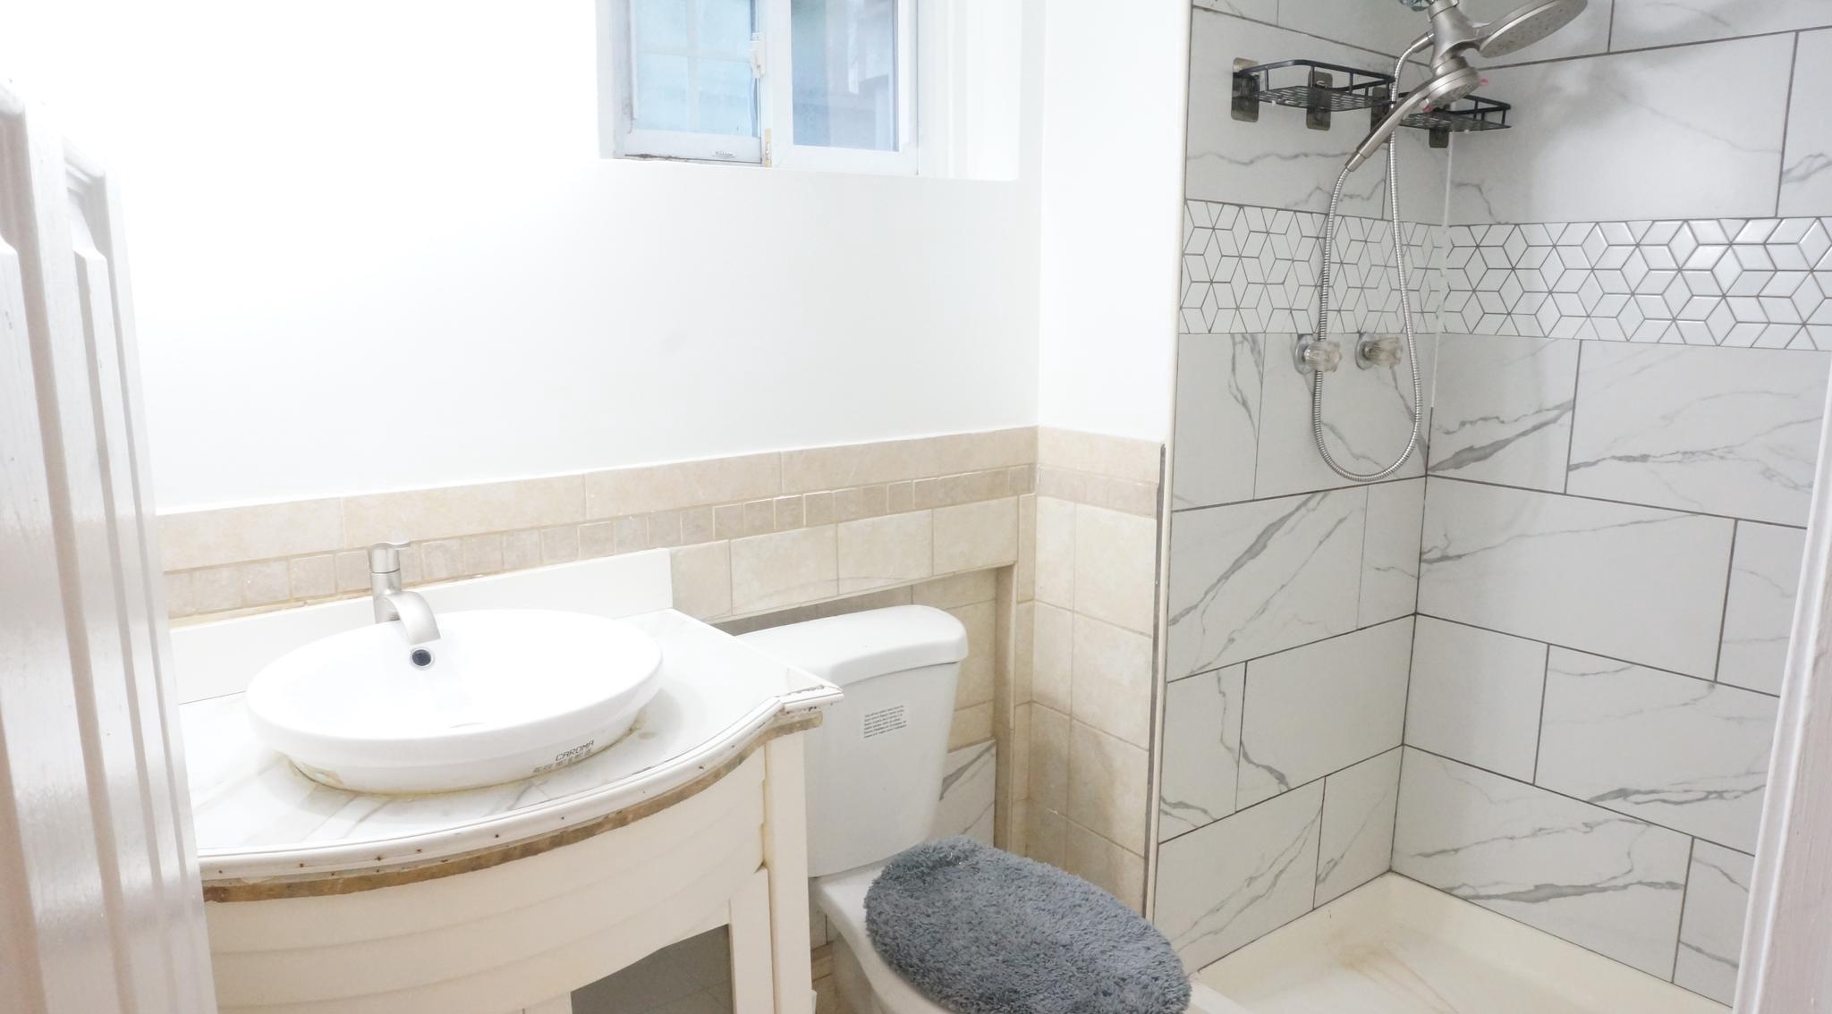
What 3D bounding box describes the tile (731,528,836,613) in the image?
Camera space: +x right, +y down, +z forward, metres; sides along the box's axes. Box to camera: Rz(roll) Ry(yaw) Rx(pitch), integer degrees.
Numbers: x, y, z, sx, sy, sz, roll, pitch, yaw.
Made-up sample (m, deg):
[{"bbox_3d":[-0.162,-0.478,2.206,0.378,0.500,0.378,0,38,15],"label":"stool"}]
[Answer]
[{"bbox_3d":[-0.218,0.103,2.028,0.203,0.121,0.010,-8,13,-37],"label":"tile"}]

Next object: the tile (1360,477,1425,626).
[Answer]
[{"bbox_3d":[1.008,0.093,2.590,0.217,0.302,0.010,-8,14,-37],"label":"tile"}]

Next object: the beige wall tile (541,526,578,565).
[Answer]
[{"bbox_3d":[-0.521,0.054,1.781,0.053,0.054,0.010,-8,13,-37],"label":"beige wall tile"}]

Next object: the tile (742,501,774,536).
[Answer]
[{"bbox_3d":[-0.252,0.016,1.943,0.056,0.051,0.010,-8,13,-38],"label":"tile"}]

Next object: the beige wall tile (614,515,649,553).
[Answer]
[{"bbox_3d":[-0.433,0.042,1.848,0.053,0.053,0.010,-8,13,-37],"label":"beige wall tile"}]

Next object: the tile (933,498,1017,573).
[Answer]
[{"bbox_3d":[0.109,0.055,2.276,0.203,0.123,0.010,-8,13,-37],"label":"tile"}]

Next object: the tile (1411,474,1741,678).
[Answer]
[{"bbox_3d":[1.281,0.125,2.425,0.010,0.302,0.586,-8,14,-37],"label":"tile"}]

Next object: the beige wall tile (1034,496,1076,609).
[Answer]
[{"bbox_3d":[0.269,0.088,2.329,0.010,0.204,0.104,-8,13,-37],"label":"beige wall tile"}]

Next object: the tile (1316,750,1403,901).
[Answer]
[{"bbox_3d":[0.962,0.690,2.650,0.295,0.298,0.010,-8,13,-37],"label":"tile"}]

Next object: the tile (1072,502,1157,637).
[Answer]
[{"bbox_3d":[0.359,0.109,2.195,0.010,0.207,0.194,-8,14,-37],"label":"tile"}]

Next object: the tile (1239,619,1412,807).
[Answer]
[{"bbox_3d":[0.858,0.413,2.526,0.607,0.304,0.010,-8,13,-38],"label":"tile"}]

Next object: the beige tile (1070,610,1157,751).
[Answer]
[{"bbox_3d":[0.360,0.316,2.237,0.010,0.205,0.195,-8,14,-36],"label":"beige tile"}]

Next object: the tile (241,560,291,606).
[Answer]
[{"bbox_3d":[-0.822,0.095,1.543,0.051,0.054,0.010,-8,14,-37],"label":"tile"}]

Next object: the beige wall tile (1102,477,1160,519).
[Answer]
[{"bbox_3d":[0.379,-0.017,2.140,0.010,0.058,0.125,-8,13,-38],"label":"beige wall tile"}]

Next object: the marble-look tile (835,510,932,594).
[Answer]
[{"bbox_3d":[-0.054,0.077,2.145,0.200,0.123,0.010,-8,14,-36],"label":"marble-look tile"}]

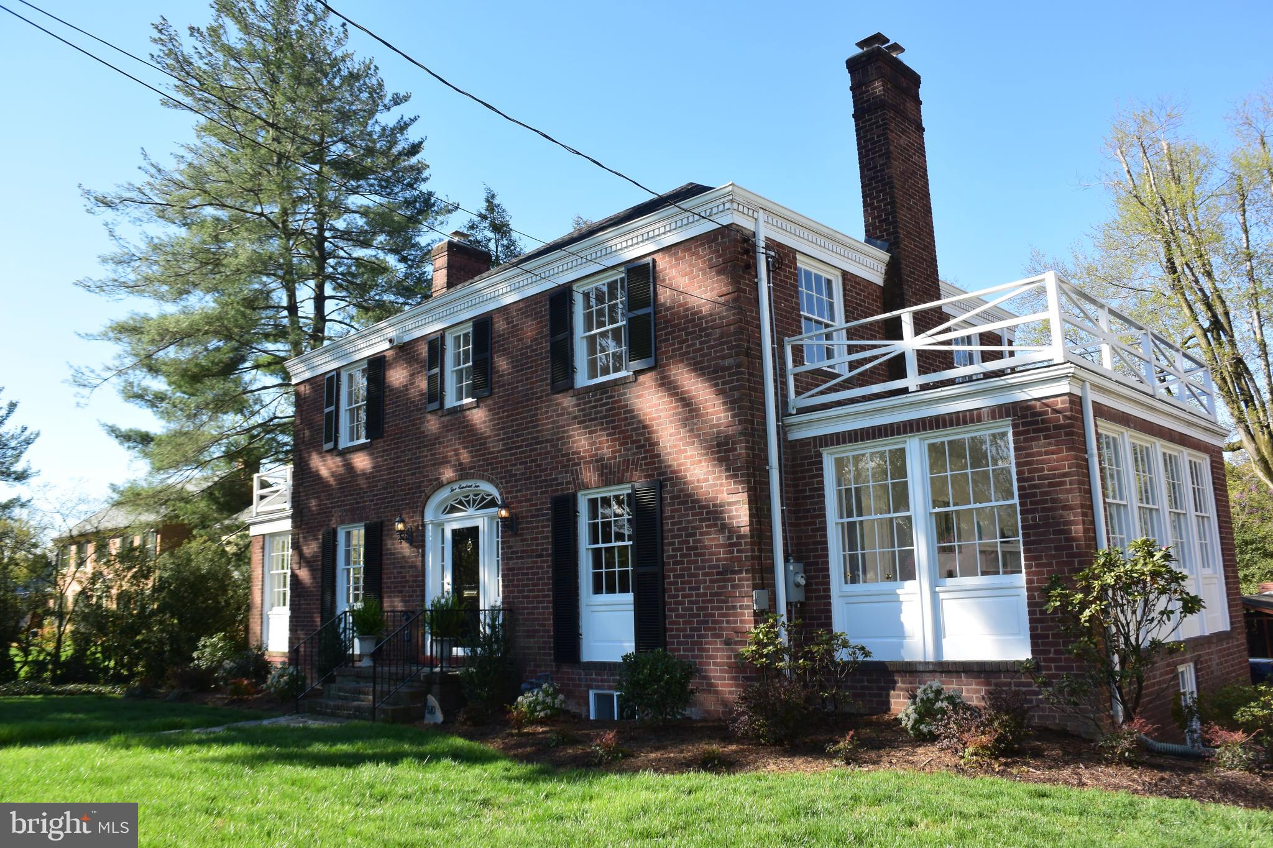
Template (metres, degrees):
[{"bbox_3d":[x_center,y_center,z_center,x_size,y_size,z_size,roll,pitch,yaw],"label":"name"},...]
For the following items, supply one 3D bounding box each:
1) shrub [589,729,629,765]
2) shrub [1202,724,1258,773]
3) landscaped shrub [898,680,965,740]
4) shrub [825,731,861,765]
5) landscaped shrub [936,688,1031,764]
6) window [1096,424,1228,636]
[{"bbox_3d":[-0.252,2.981,8.800,0.380,0.340,0.370,-2,-10,0],"label":"shrub"},{"bbox_3d":[5.011,2.727,8.050,0.460,0.400,0.450,-11,-14,43],"label":"shrub"},{"bbox_3d":[2.826,2.746,9.150,0.600,0.570,0.580,-11,-14,43],"label":"landscaped shrub"},{"bbox_3d":[1.735,2.716,8.007,0.286,0.277,0.257,-4,-11,11],"label":"shrub"},{"bbox_3d":[2.858,2.513,7.905,0.735,0.595,0.662,-5,-11,18],"label":"landscaped shrub"},{"bbox_3d":[6.106,1.294,10.882,0.140,2.270,4.143,-11,-14,43],"label":"window"}]

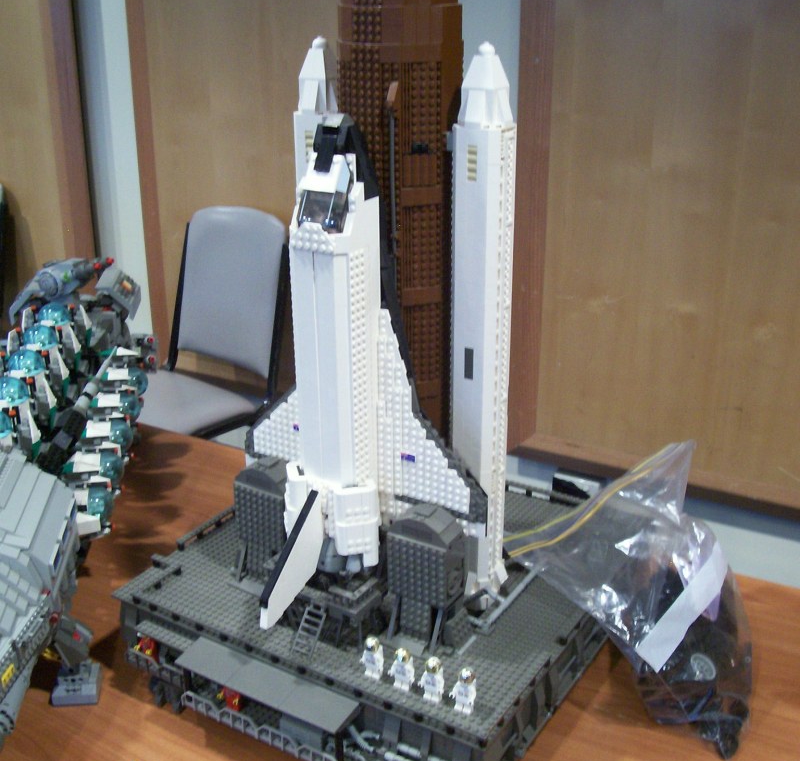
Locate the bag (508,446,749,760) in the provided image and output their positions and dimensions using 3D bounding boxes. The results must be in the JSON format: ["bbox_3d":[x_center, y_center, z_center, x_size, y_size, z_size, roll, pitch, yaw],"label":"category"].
[{"bbox_3d":[0.268,0.210,1.136,0.285,0.240,0.205,17,29,37],"label":"bag"}]

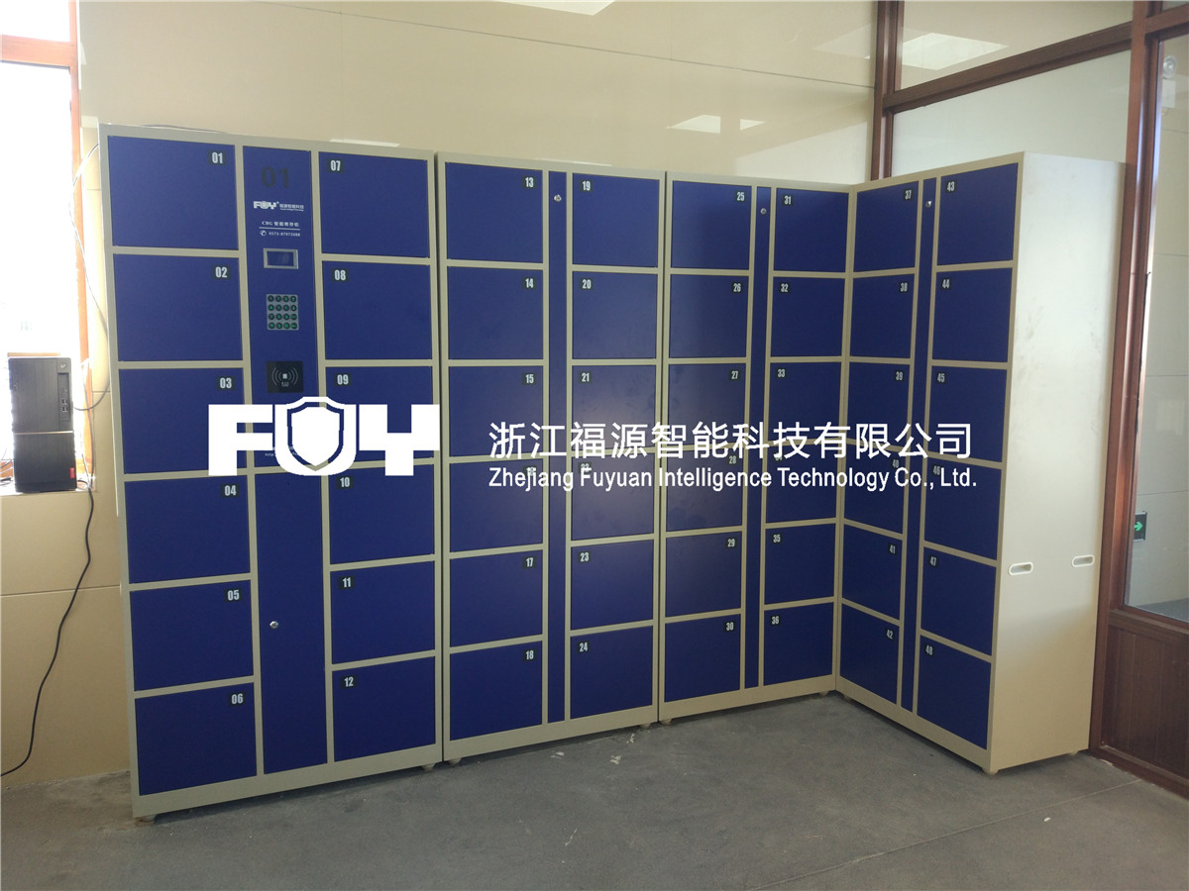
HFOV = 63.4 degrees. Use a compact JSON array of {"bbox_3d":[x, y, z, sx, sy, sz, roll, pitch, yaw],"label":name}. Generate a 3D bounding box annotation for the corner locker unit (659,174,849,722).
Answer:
[{"bbox_3d":[0.479,0.010,3.505,0.741,1.852,0.415,-3,7,-24],"label":"corner locker unit"}]

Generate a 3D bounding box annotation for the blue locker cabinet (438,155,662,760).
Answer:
[{"bbox_3d":[-0.204,0.041,3.200,0.746,1.852,0.415,-3,7,-24],"label":"blue locker cabinet"}]

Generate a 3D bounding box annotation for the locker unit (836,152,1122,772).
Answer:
[{"bbox_3d":[1.242,0.045,3.221,0.415,1.852,0.731,-3,7,-24],"label":"locker unit"}]

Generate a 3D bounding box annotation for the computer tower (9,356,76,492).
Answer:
[{"bbox_3d":[-1.740,-0.079,3.031,0.158,0.395,0.370,-3,7,-30],"label":"computer tower"}]

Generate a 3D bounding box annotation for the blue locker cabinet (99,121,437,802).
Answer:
[{"bbox_3d":[-0.938,0.075,2.869,0.855,1.852,0.415,-3,7,-24],"label":"blue locker cabinet"}]

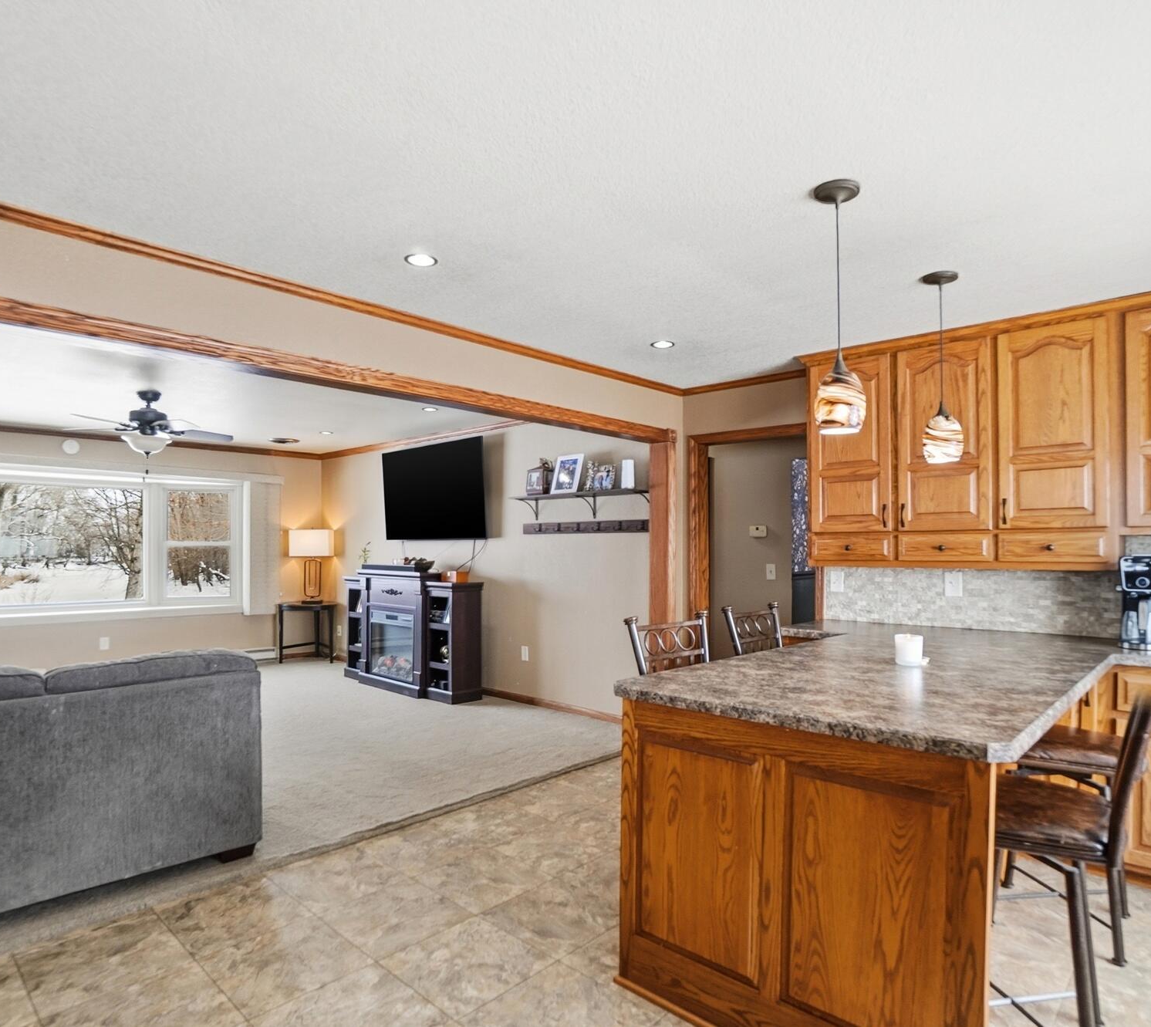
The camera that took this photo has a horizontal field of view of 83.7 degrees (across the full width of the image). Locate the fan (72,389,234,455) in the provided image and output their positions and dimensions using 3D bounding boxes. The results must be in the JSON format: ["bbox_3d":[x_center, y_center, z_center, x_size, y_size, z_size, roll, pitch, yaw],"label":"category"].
[{"bbox_3d":[-3.135,-0.677,4.720,1.130,0.490,1.130,2,-3,-45],"label":"fan"}]

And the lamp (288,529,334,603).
[{"bbox_3d":[-2.993,0.594,7.250,0.440,0.840,0.220,0,-2,0],"label":"lamp"}]

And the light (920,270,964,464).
[{"bbox_3d":[1.493,-0.582,2.620,0.150,0.780,0.150,2,-3,-45],"label":"light"}]

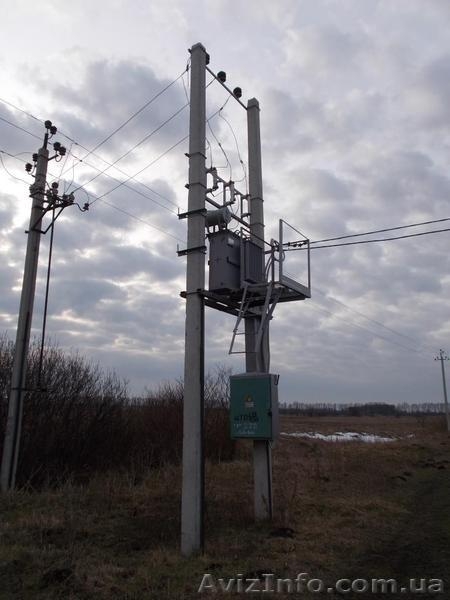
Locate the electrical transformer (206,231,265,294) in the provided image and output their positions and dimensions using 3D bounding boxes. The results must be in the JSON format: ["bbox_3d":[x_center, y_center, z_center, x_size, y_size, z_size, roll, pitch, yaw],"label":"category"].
[{"bbox_3d":[0.119,-0.470,7.832,0.700,0.900,1.000,-7,-14,30],"label":"electrical transformer"}]

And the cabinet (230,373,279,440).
[{"bbox_3d":[0.474,1.671,8.118,0.700,0.950,0.300,-7,-14,30],"label":"cabinet"}]

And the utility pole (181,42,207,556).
[{"bbox_3d":[-0.397,-0.353,7.122,0.220,7.094,0.175,-7,-14,30],"label":"utility pole"}]

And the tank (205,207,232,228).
[{"bbox_3d":[-0.168,-1.203,7.672,0.480,0.260,0.260,-7,-14,30],"label":"tank"}]

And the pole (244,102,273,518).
[{"bbox_3d":[0.555,-0.118,8.706,0.220,7.094,0.175,-8,-14,30],"label":"pole"}]

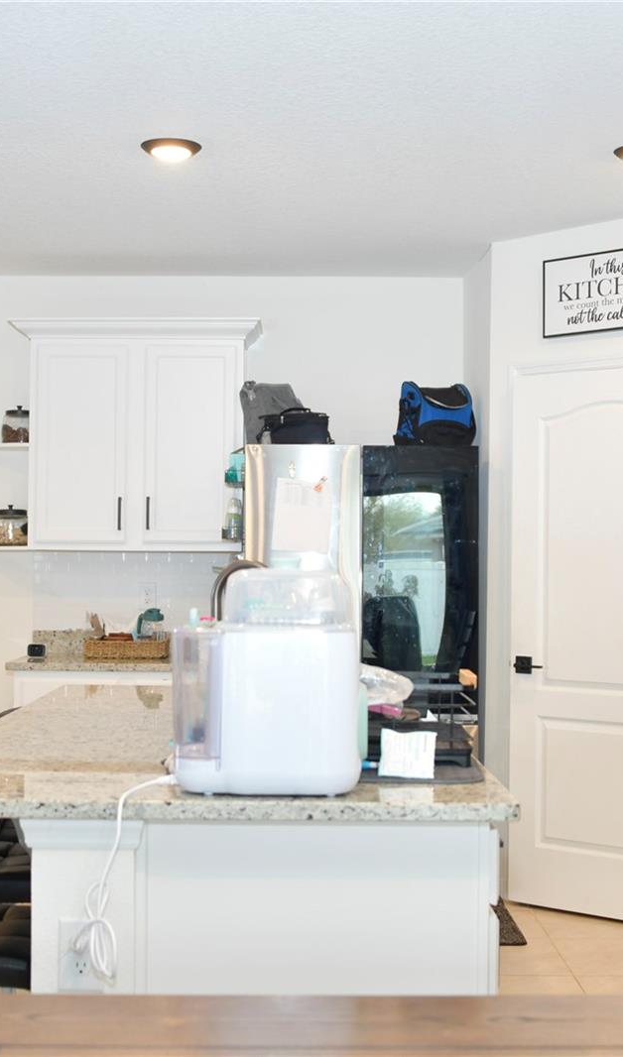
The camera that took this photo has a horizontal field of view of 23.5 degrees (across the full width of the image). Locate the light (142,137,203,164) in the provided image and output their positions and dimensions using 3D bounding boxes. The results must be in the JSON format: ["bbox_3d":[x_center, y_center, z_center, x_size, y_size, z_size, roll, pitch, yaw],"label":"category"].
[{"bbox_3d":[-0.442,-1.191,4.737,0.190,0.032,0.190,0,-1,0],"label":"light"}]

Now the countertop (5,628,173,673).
[{"bbox_3d":[-0.785,0.534,6.570,0.985,0.134,0.650,0,-1,0],"label":"countertop"}]

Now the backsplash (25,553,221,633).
[{"bbox_3d":[-0.774,0.289,6.765,0.963,0.358,0.012,0,-1,0],"label":"backsplash"}]

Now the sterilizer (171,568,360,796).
[{"bbox_3d":[-0.083,0.277,2.819,0.342,0.410,0.290,0,-1,0],"label":"sterilizer"}]

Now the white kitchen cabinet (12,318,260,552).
[{"bbox_3d":[-0.756,-0.399,6.590,1.067,0.994,0.395,0,-1,0],"label":"white kitchen cabinet"}]

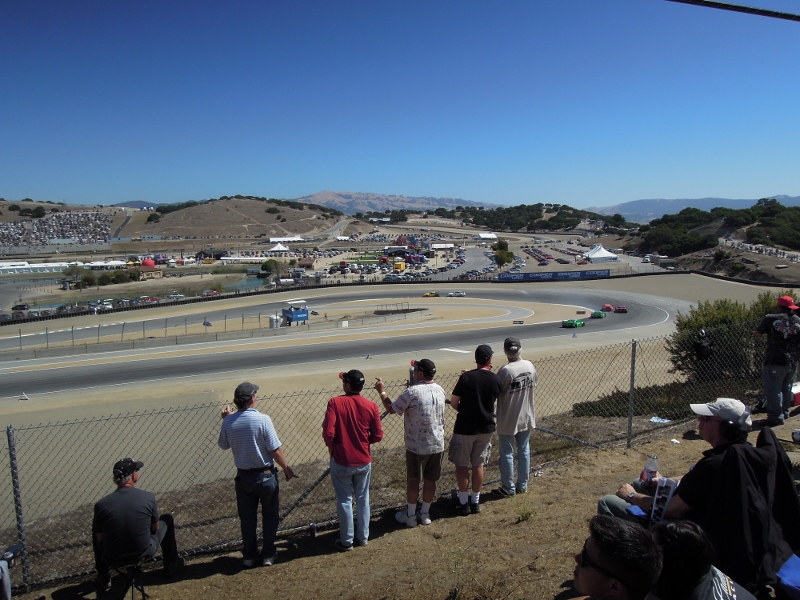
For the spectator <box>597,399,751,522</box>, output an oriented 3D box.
[{"bbox_3d":[1.440,1.050,2.960,0.840,1.200,0.580,7,11,43],"label":"spectator"}]

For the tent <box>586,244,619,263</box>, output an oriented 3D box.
[{"bbox_3d":[94.500,-21.900,260.000,12.800,7.000,16.500,1,8,9],"label":"tent"}]

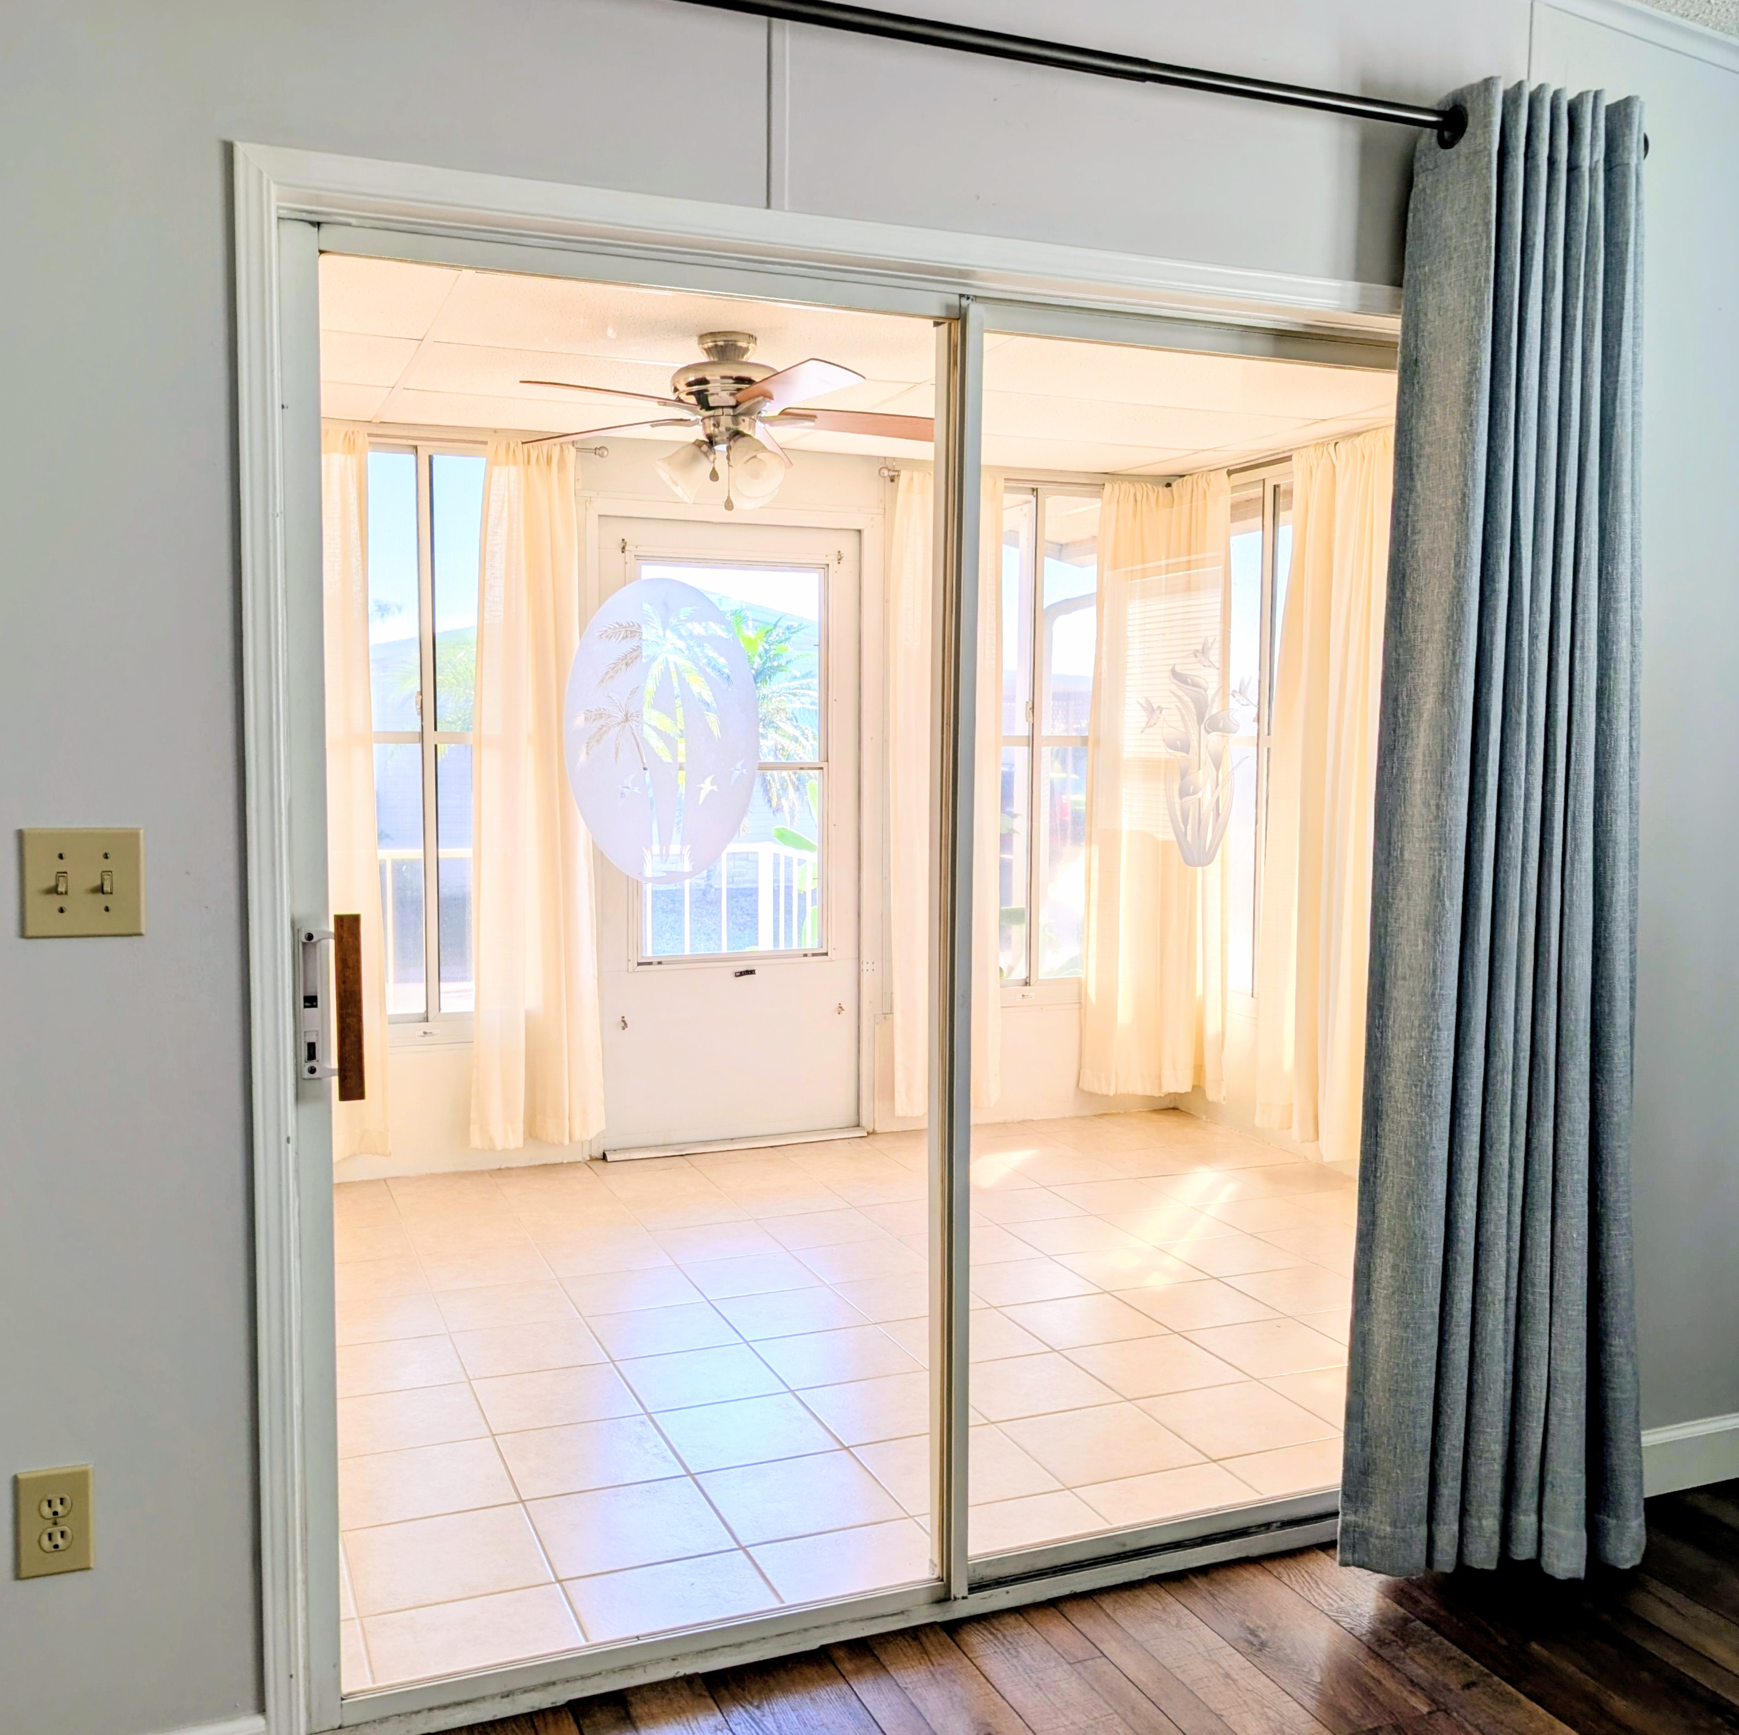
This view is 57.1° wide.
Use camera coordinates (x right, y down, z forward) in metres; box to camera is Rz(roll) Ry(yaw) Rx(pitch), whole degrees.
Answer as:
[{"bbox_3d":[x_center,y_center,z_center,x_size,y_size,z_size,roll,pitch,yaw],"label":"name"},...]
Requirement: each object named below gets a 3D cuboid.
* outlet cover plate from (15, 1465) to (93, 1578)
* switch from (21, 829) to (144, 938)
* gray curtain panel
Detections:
[{"bbox_3d":[-0.934,0.751,1.837,0.079,0.124,0.008,-1,5,-20],"label":"outlet cover plate"},{"bbox_3d":[-0.883,0.018,1.795,0.125,0.124,0.015,-1,5,-20],"label":"switch"},{"bbox_3d":[0.921,-0.022,2.309,0.420,2.120,0.175,-1,5,-20],"label":"gray curtain panel"}]

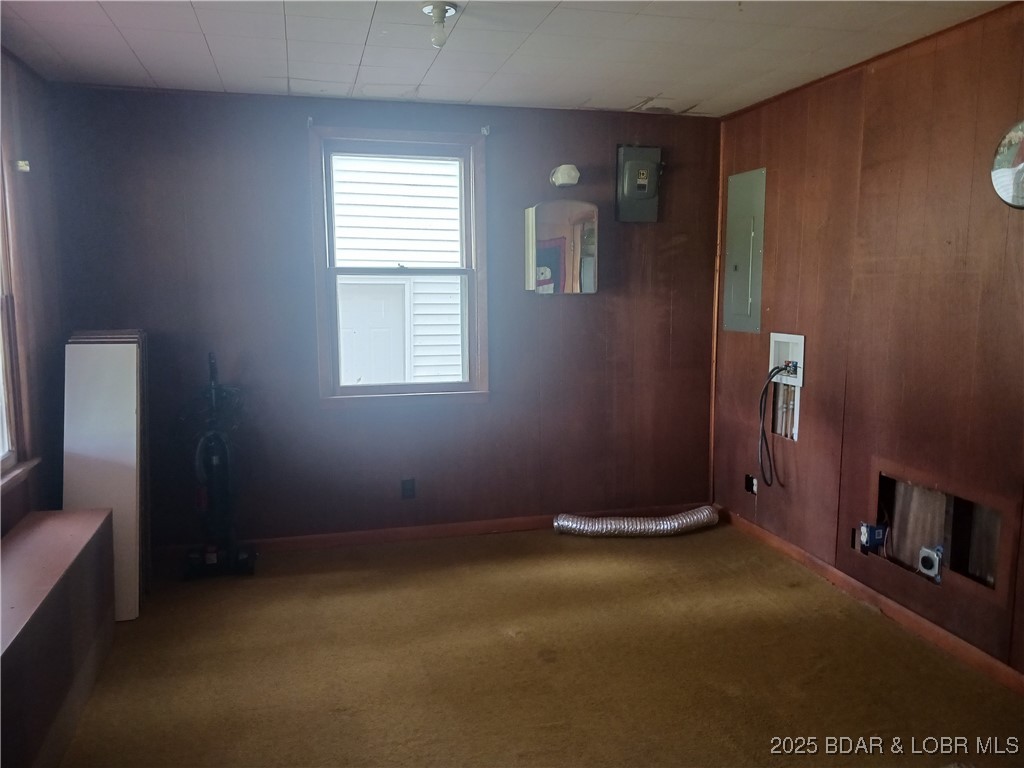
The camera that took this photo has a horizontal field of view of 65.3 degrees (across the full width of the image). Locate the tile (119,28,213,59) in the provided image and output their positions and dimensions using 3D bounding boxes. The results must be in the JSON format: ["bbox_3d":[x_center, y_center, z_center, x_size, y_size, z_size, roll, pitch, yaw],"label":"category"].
[{"bbox_3d":[-1.364,-1.358,3.161,0.305,0.018,0.305,-2,8,-14],"label":"tile"}]

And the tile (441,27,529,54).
[{"bbox_3d":[-0.112,-1.389,3.226,0.306,0.016,0.306,-2,7,-15],"label":"tile"}]

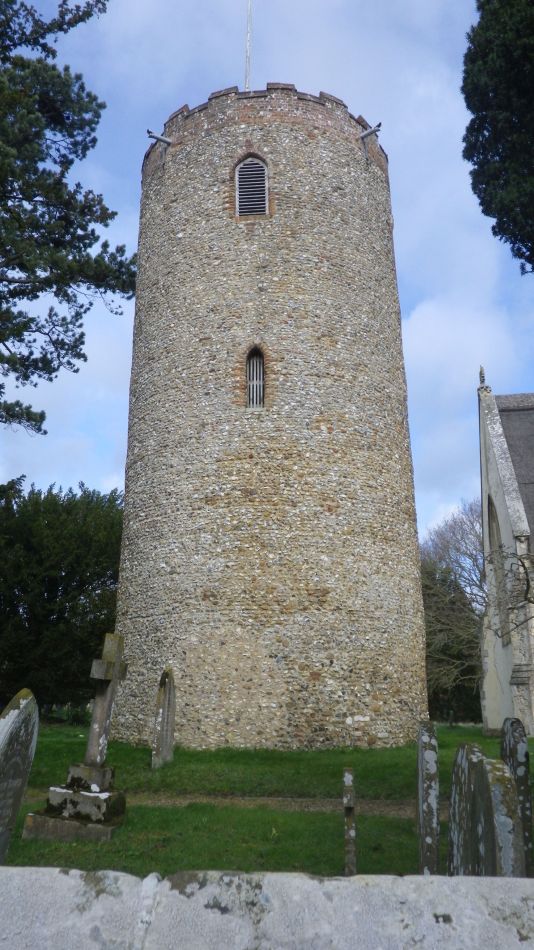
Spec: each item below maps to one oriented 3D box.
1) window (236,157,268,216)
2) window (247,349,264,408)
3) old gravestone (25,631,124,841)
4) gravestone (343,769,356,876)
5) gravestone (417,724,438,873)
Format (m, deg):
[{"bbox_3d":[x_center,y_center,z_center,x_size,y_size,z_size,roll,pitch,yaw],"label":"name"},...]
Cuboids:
[{"bbox_3d":[-0.315,-6.269,15.301,0.700,1.534,0.220,-2,-16,5],"label":"window"},{"bbox_3d":[-0.229,-1.925,14.015,0.359,1.291,0.220,-2,-16,3],"label":"window"},{"bbox_3d":[-1.510,2.247,6.245,0.700,1.660,0.640,3,-15,9],"label":"old gravestone"},{"bbox_3d":[0.540,2.295,4.566,0.070,0.734,0.420,-3,-16,8],"label":"gravestone"},{"bbox_3d":[1.016,2.098,4.439,0.090,1.034,0.580,-3,-16,8],"label":"gravestone"}]

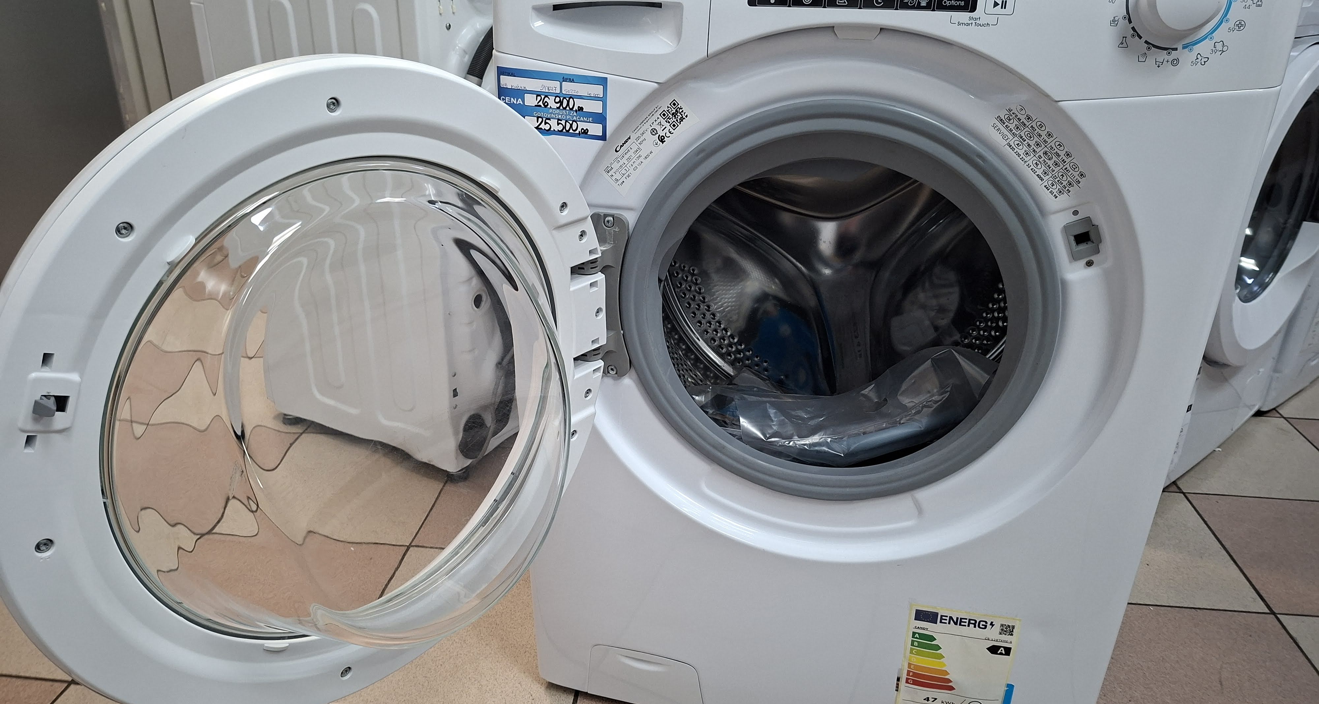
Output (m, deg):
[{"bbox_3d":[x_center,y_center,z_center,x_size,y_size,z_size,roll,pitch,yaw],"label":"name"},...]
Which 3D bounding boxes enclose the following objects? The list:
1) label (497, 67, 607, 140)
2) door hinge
[{"bbox_3d":[-0.094,-0.216,0.763,0.100,0.053,0.002,6,25,12],"label":"label"},{"bbox_3d":[-0.053,-0.054,0.825,0.050,0.163,0.035,6,25,12],"label":"door hinge"}]

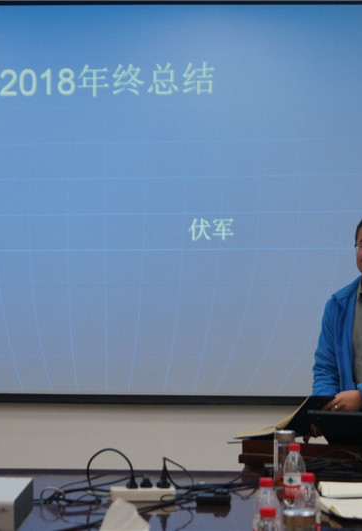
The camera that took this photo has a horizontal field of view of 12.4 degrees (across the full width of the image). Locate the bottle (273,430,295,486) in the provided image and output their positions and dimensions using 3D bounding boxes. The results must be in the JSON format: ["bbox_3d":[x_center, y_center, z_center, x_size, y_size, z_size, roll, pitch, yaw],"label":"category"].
[{"bbox_3d":[0.317,0.594,5.090,0.064,0.182,0.064,1,0,0],"label":"bottle"}]

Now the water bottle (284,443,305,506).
[{"bbox_3d":[0.320,0.592,4.700,0.063,0.176,0.063,1,0,0],"label":"water bottle"}]

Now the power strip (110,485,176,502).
[{"bbox_3d":[-0.109,0.658,4.770,0.187,0.036,0.060,1,0,0],"label":"power strip"}]

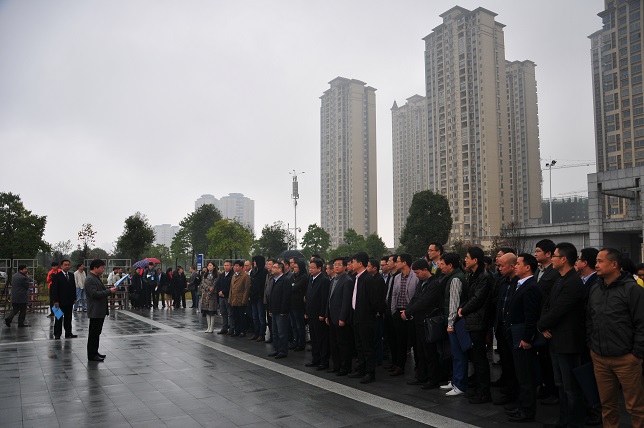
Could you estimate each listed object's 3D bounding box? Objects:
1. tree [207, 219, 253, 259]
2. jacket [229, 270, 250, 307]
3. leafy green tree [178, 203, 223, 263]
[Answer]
[{"bbox_3d":[-8.237,3.279,42.894,4.100,5.780,4.000,1,-6,-11],"label":"tree"},{"bbox_3d":[-1.837,1.665,10.784,0.500,0.810,0.340,-4,-7,35],"label":"jacket"},{"bbox_3d":[-11.674,2.780,45.965,4.200,7.430,4.100,2,-6,-14],"label":"leafy green tree"}]

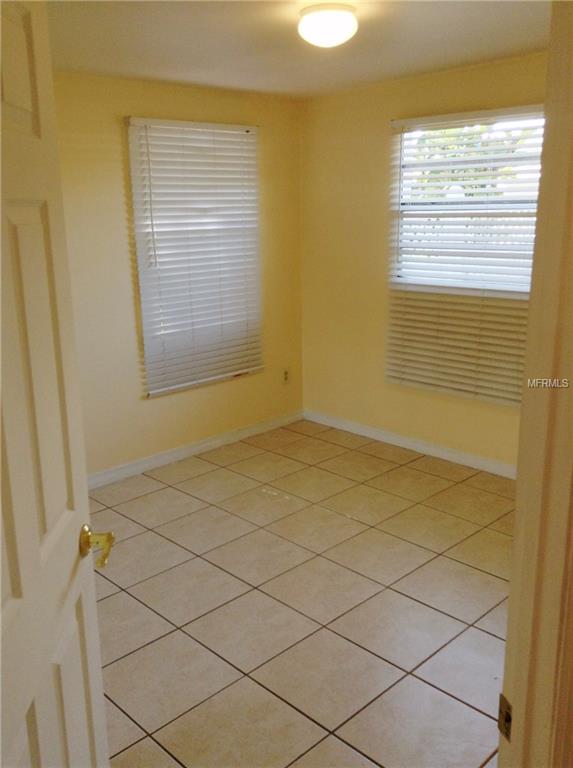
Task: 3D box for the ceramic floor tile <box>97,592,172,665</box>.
[{"bbox_3d":[-0.727,1.001,2.971,0.407,0.010,0.407,-15,21,-42],"label":"ceramic floor tile"}]

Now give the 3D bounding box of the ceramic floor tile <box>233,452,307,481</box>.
[{"bbox_3d":[-0.118,0.532,4.649,0.407,0.010,0.407,-15,21,-42],"label":"ceramic floor tile"}]

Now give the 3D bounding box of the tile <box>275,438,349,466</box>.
[{"bbox_3d":[0.167,0.446,4.848,0.402,0.010,0.402,-15,21,-42],"label":"tile"}]

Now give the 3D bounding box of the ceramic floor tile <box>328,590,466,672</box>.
[{"bbox_3d":[0.449,0.983,2.951,0.407,0.010,0.407,-15,21,-42],"label":"ceramic floor tile"}]

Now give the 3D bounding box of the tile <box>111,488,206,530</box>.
[{"bbox_3d":[-0.703,0.681,4.024,0.402,0.010,0.402,-15,21,-42],"label":"tile"}]

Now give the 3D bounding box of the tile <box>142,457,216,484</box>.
[{"bbox_3d":[-0.652,0.543,4.546,0.403,0.010,0.277,-15,21,-42],"label":"tile"}]

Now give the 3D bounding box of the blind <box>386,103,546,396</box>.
[{"bbox_3d":[1.012,-0.710,4.230,0.060,1.604,1.013,-15,21,-42],"label":"blind"}]

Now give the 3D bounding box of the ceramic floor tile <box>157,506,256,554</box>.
[{"bbox_3d":[-0.417,0.755,3.753,0.403,0.010,0.403,-15,21,-42],"label":"ceramic floor tile"}]

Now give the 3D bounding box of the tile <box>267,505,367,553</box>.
[{"bbox_3d":[0.159,0.747,3.745,0.403,0.010,0.403,-15,21,-42],"label":"tile"}]

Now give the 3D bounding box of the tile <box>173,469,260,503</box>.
[{"bbox_3d":[-0.411,0.604,4.308,0.403,0.010,0.403,-15,21,-42],"label":"tile"}]

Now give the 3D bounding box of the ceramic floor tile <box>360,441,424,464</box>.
[{"bbox_3d":[0.669,0.464,4.841,0.233,0.010,0.407,-15,21,-42],"label":"ceramic floor tile"}]

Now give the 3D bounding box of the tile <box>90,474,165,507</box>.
[{"bbox_3d":[-0.943,0.635,4.332,0.407,0.010,0.290,-15,21,-42],"label":"tile"}]

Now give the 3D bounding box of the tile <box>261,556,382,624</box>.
[{"bbox_3d":[0.157,0.910,3.241,0.407,0.010,0.407,-15,21,-42],"label":"tile"}]

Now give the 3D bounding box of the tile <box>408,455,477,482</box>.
[{"bbox_3d":[0.965,0.525,4.504,0.220,0.010,0.403,-15,21,-42],"label":"tile"}]

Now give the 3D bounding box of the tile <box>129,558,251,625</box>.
[{"bbox_3d":[-0.428,0.919,3.251,0.407,0.010,0.407,-15,21,-42],"label":"tile"}]

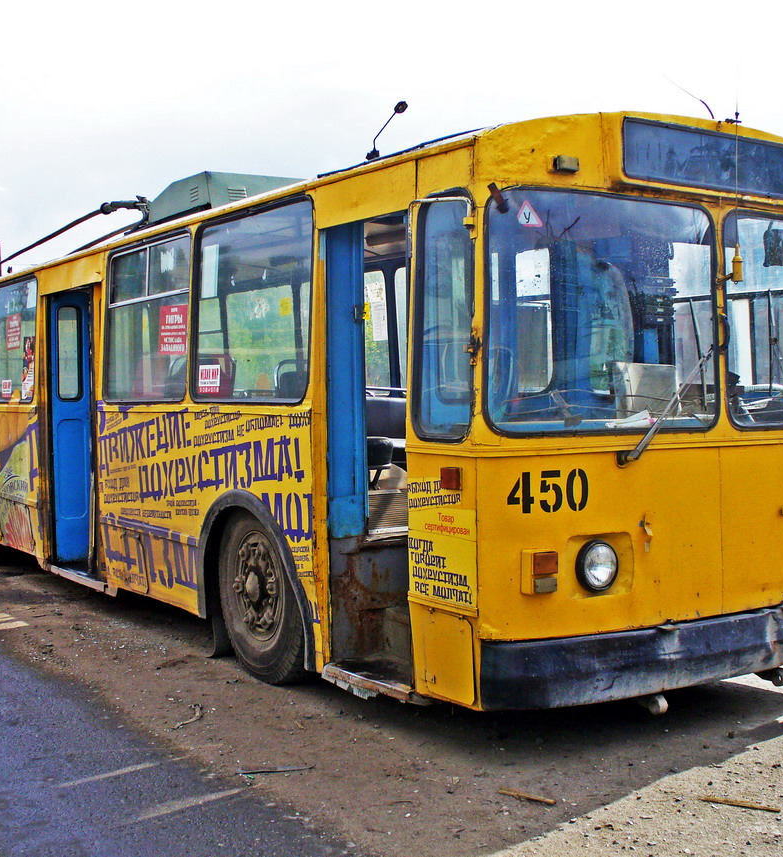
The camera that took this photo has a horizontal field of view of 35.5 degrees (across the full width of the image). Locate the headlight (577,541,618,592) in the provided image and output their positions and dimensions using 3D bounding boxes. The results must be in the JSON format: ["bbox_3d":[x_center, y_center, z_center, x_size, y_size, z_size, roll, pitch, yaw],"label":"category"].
[{"bbox_3d":[0.829,0.554,5.014,0.200,0.200,0.080,-1,2,-32],"label":"headlight"}]

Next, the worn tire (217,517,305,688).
[{"bbox_3d":[-0.587,0.839,6.620,0.280,1.040,1.040,-1,2,-32],"label":"worn tire"}]

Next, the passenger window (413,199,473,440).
[{"bbox_3d":[0.201,-0.441,4.917,0.050,0.945,0.420,-1,2,-32],"label":"passenger window"}]

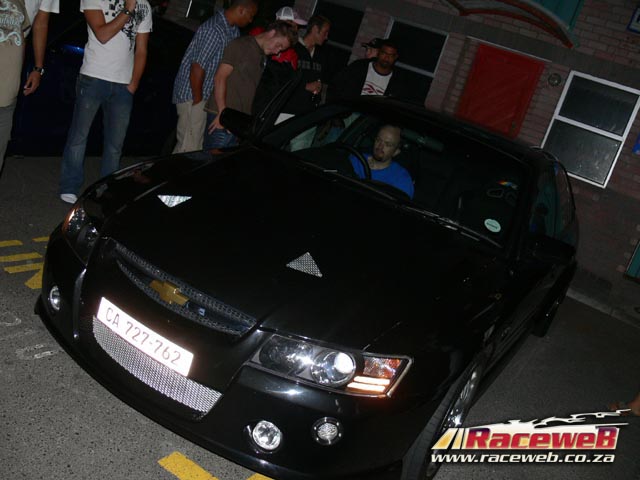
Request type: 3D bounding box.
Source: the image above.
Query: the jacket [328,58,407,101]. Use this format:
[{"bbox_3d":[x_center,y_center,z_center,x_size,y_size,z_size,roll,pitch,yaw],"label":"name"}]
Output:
[{"bbox_3d":[0.383,-1.181,5.497,0.560,0.700,0.320,18,18,3],"label":"jacket"}]

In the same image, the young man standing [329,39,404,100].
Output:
[{"bbox_3d":[0.360,-0.888,6.034,0.550,1.780,0.340,16,16,-7],"label":"young man standing"}]

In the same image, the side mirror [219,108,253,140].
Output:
[{"bbox_3d":[-0.529,-0.732,4.100,0.215,0.150,0.115,17,16,-1],"label":"side mirror"}]

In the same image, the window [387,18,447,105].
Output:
[{"bbox_3d":[1.154,-2.279,8.512,0.841,1.090,0.070,27,19,29],"label":"window"}]

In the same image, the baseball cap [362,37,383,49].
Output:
[{"bbox_3d":[0.526,-1.918,6.300,0.260,0.130,0.180,5,21,-37],"label":"baseball cap"}]

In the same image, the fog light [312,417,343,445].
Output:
[{"bbox_3d":[0.029,0.679,2.325,0.105,0.105,0.055,18,16,2],"label":"fog light"}]

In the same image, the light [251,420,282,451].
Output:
[{"bbox_3d":[-0.183,0.674,2.230,0.105,0.105,0.060,22,17,16],"label":"light"}]

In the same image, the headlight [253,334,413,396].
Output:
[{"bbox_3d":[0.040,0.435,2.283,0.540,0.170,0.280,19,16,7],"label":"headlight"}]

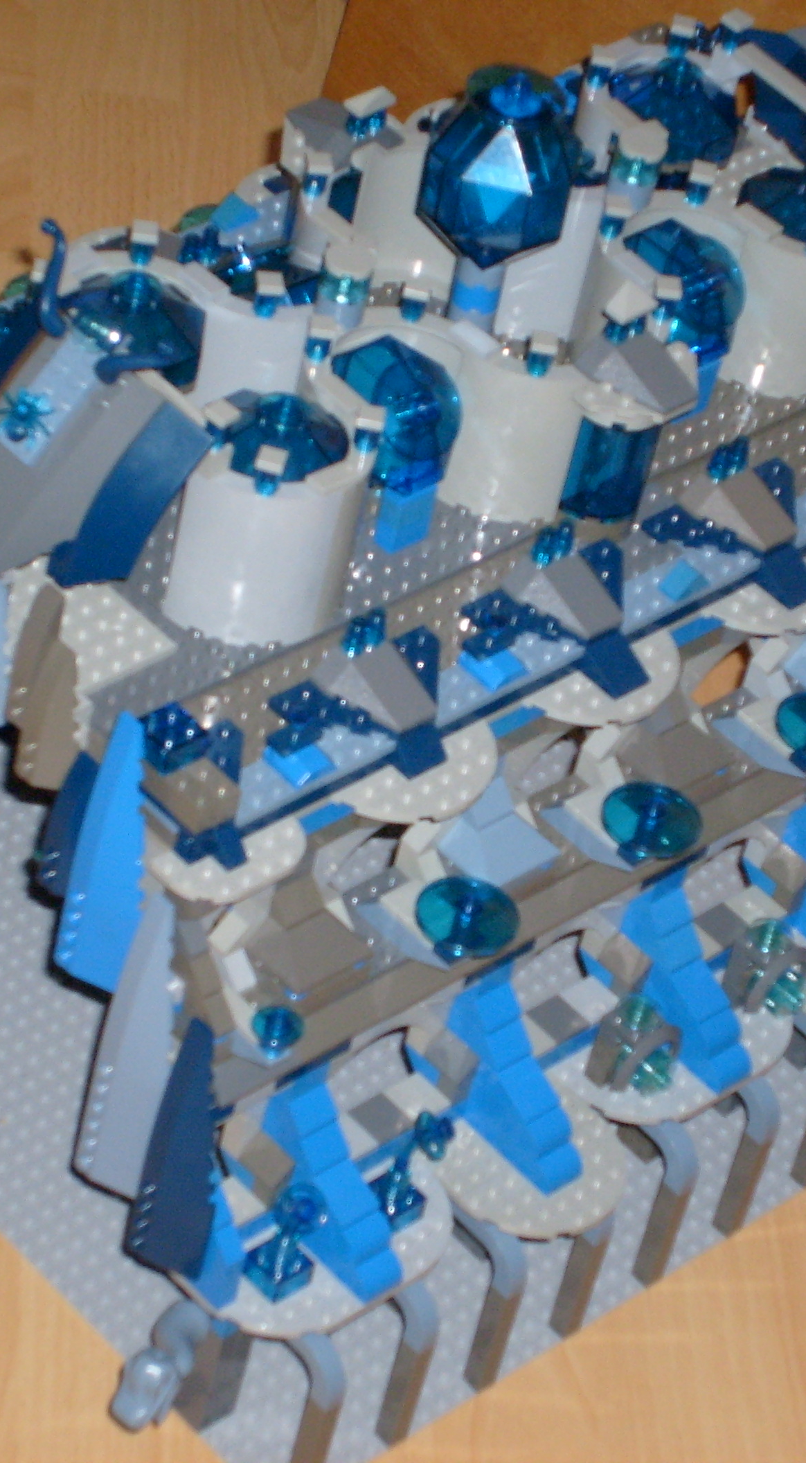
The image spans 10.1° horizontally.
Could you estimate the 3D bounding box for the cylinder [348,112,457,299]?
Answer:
[{"bbox_3d":[0.004,-0.175,1.495,0.047,0.060,0.047,-27,56,-36],"label":"cylinder"}]

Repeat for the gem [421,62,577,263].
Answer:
[{"bbox_3d":[0.032,-0.178,1.427,0.034,0.052,0.034,-26,55,-36],"label":"gem"}]

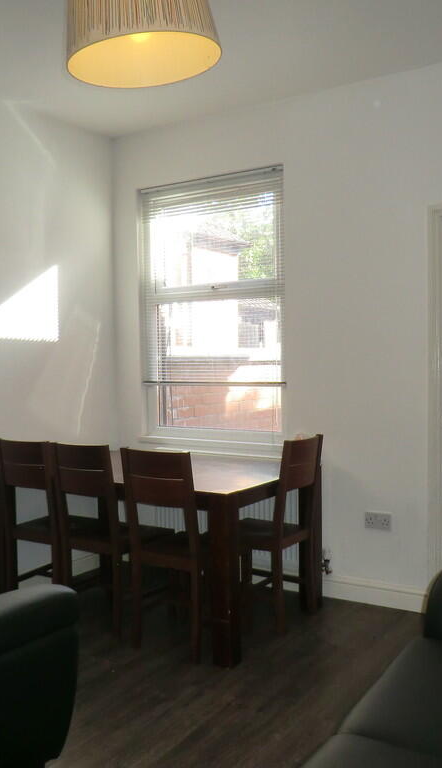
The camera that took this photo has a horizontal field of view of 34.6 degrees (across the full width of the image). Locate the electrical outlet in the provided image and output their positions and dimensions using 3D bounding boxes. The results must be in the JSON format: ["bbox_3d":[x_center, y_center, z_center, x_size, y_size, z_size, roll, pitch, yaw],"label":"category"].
[{"bbox_3d":[0.820,0.722,3.721,0.146,0.087,0.012,1,2,33],"label":"electrical outlet"}]

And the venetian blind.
[{"bbox_3d":[-0.072,-0.614,4.264,1.034,1.235,0.040,1,2,33],"label":"venetian blind"}]

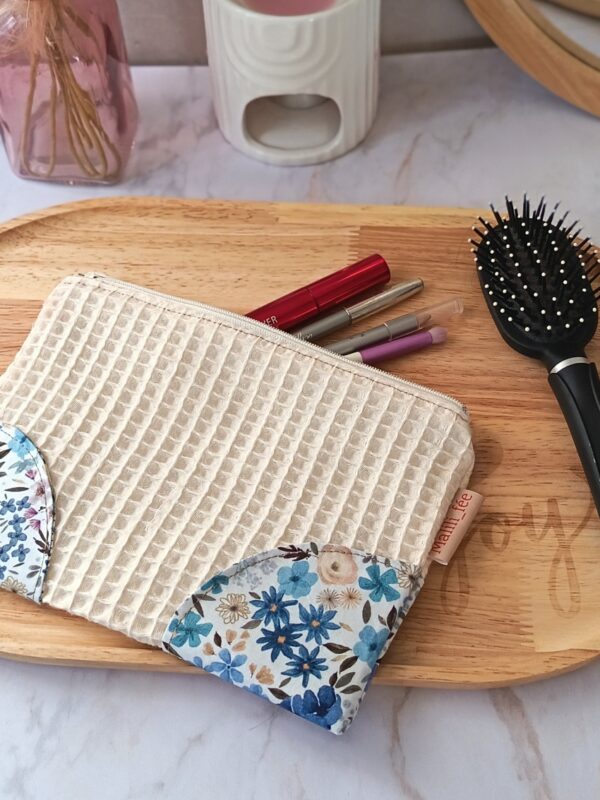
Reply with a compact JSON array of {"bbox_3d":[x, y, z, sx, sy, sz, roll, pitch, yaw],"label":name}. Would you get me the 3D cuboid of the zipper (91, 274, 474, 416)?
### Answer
[{"bbox_3d":[-0.019,-0.034,0.592,0.231,0.018,0.018,20,53,18],"label":"zipper"}]

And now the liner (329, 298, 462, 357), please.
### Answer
[{"bbox_3d":[0.032,-0.031,0.593,0.128,0.009,0.009,-20,52,-17],"label":"liner"}]

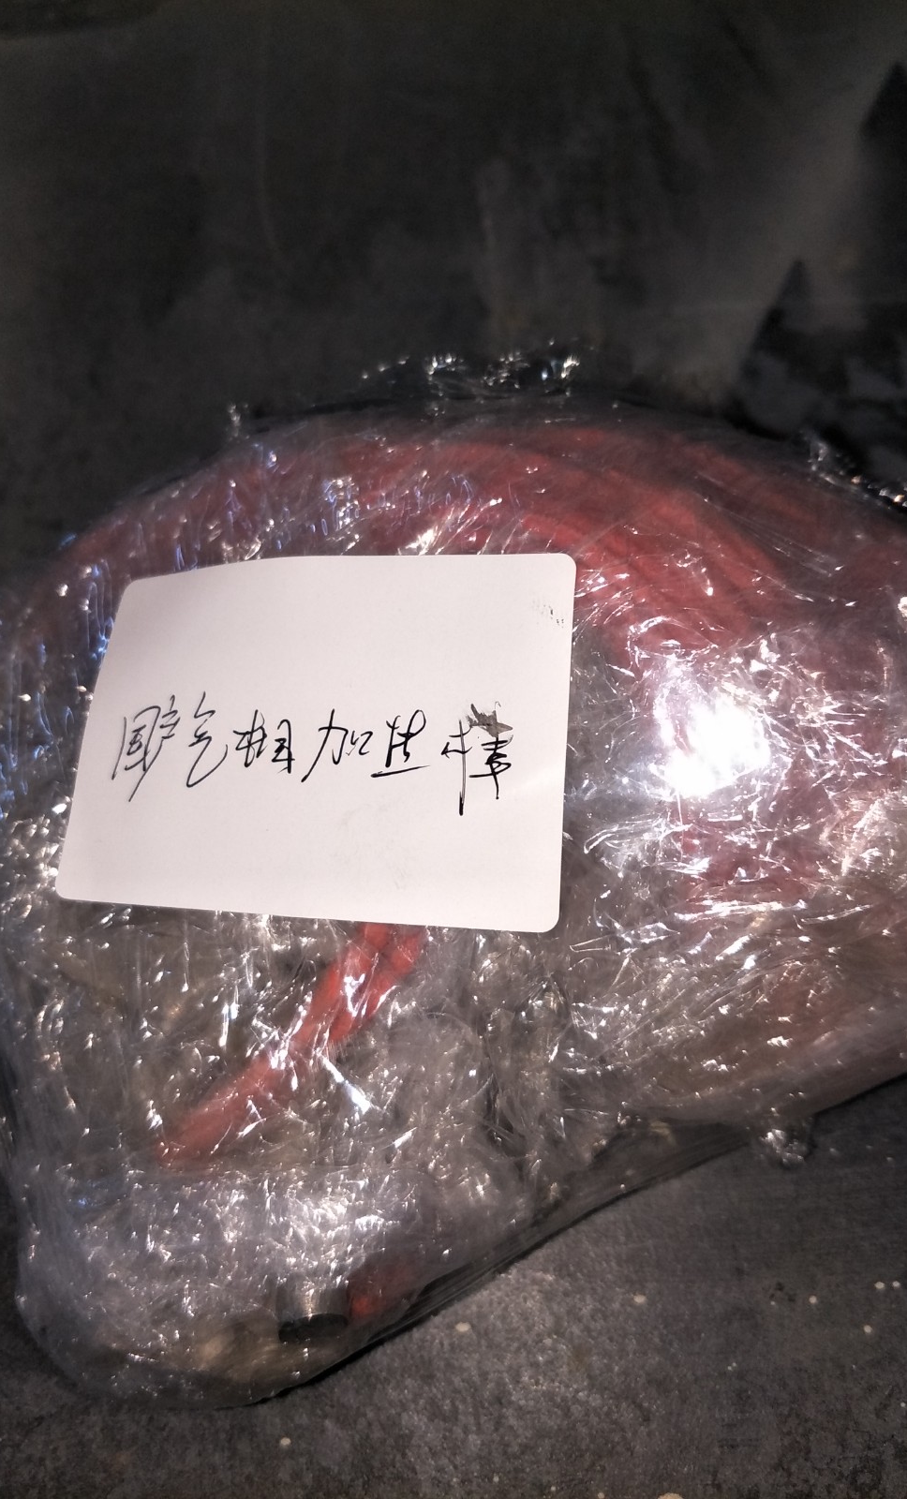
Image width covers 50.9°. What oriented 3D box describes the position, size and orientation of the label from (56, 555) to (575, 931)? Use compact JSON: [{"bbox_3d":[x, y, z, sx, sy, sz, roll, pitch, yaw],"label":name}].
[{"bbox_3d":[-0.025,-0.002,0.176,0.094,0.010,0.066,2,83,13],"label":"label"}]

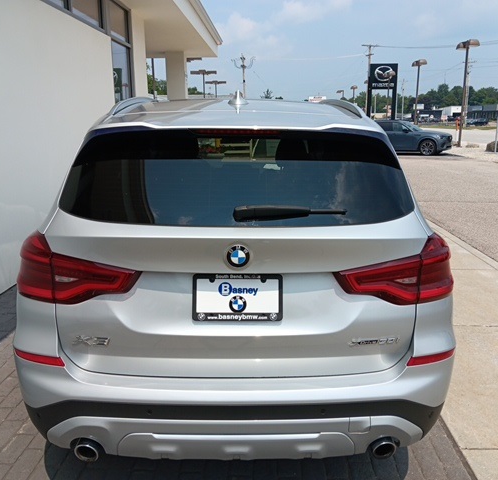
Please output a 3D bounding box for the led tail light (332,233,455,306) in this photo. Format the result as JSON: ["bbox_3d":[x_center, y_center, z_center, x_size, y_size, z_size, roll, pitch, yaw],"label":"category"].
[{"bbox_3d":[0.554,0.100,1.777,0.510,0.215,0.270,0,14,-1],"label":"led tail light"}]

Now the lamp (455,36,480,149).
[{"bbox_3d":[13.943,-9.347,31.180,1.350,6.700,0.420,11,17,39],"label":"lamp"}]

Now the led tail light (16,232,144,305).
[{"bbox_3d":[-0.636,0.107,1.749,0.510,0.215,0.270,0,14,-1],"label":"led tail light"}]

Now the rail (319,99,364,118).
[{"bbox_3d":[0.475,-0.781,2.973,0.080,0.140,1.900,0,14,-1],"label":"rail"}]

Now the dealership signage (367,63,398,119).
[{"bbox_3d":[15.149,-15.698,54.851,3.150,8.000,0.500,2,14,8],"label":"dealership signage"}]

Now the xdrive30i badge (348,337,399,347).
[{"bbox_3d":[0.439,0.358,1.695,0.180,0.026,0.006,-3,19,-13],"label":"xdrive30i badge"}]

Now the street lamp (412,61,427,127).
[{"bbox_3d":[14.266,-11.681,40.903,1.350,6.700,0.420,11,17,39],"label":"street lamp"}]

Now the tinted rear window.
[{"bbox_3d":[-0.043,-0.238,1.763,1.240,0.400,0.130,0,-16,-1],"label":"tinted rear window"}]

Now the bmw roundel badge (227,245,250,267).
[{"bbox_3d":[-0.038,0.056,1.618,0.082,0.082,0.010,0,14,-1],"label":"bmw roundel badge"}]

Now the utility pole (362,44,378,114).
[{"bbox_3d":[17.149,-21.242,68.946,2.400,12.200,0.300,2,14,10],"label":"utility pole"}]

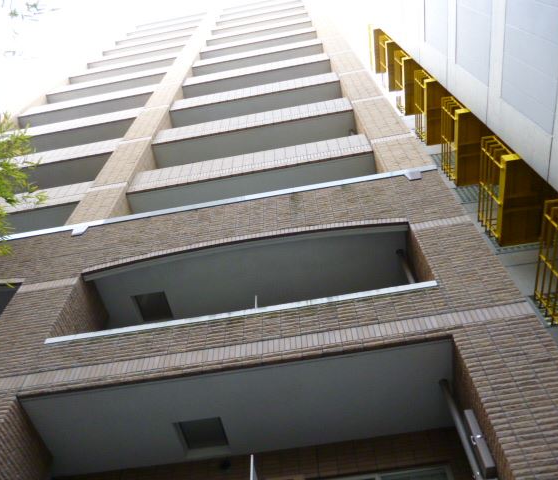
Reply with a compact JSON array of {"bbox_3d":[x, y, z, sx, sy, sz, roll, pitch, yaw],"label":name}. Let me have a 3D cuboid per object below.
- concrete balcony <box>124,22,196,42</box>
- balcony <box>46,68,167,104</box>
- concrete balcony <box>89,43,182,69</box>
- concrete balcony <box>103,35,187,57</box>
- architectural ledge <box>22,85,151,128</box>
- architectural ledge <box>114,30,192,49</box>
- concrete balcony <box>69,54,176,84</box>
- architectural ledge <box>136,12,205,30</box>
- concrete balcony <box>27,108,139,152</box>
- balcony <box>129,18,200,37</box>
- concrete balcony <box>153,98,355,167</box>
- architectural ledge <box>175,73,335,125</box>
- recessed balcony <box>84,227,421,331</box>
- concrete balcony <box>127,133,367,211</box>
[{"bbox_3d":[-7.201,-12.082,31.898,5.180,1.080,1.300,-9,-59,4],"label":"concrete balcony"},{"bbox_3d":[-7.000,-6.249,21.965,5.180,1.080,1.000,-9,-59,4],"label":"balcony"},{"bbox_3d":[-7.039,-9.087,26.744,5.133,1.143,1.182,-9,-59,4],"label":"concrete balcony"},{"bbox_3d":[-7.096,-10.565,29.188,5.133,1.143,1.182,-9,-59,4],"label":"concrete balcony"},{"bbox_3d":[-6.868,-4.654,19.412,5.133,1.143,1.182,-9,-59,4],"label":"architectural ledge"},{"bbox_3d":[-7.227,-12.208,31.821,5.180,1.080,1.000,-9,-59,4],"label":"architectural ledge"},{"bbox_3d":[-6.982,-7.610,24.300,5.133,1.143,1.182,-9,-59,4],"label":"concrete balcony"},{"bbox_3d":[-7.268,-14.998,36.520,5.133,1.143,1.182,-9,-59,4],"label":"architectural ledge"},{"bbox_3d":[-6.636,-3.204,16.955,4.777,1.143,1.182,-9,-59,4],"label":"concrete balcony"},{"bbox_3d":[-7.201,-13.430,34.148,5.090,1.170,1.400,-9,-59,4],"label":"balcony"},{"bbox_3d":[-0.608,-2.646,14.192,5.300,1.080,1.300,-9,-59,4],"label":"concrete balcony"},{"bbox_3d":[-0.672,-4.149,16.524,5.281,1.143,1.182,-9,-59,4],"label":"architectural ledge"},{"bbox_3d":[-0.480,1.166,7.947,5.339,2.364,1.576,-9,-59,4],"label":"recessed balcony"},{"bbox_3d":[-0.551,-1.156,11.728,5.300,1.080,1.300,-9,-59,4],"label":"concrete balcony"}]

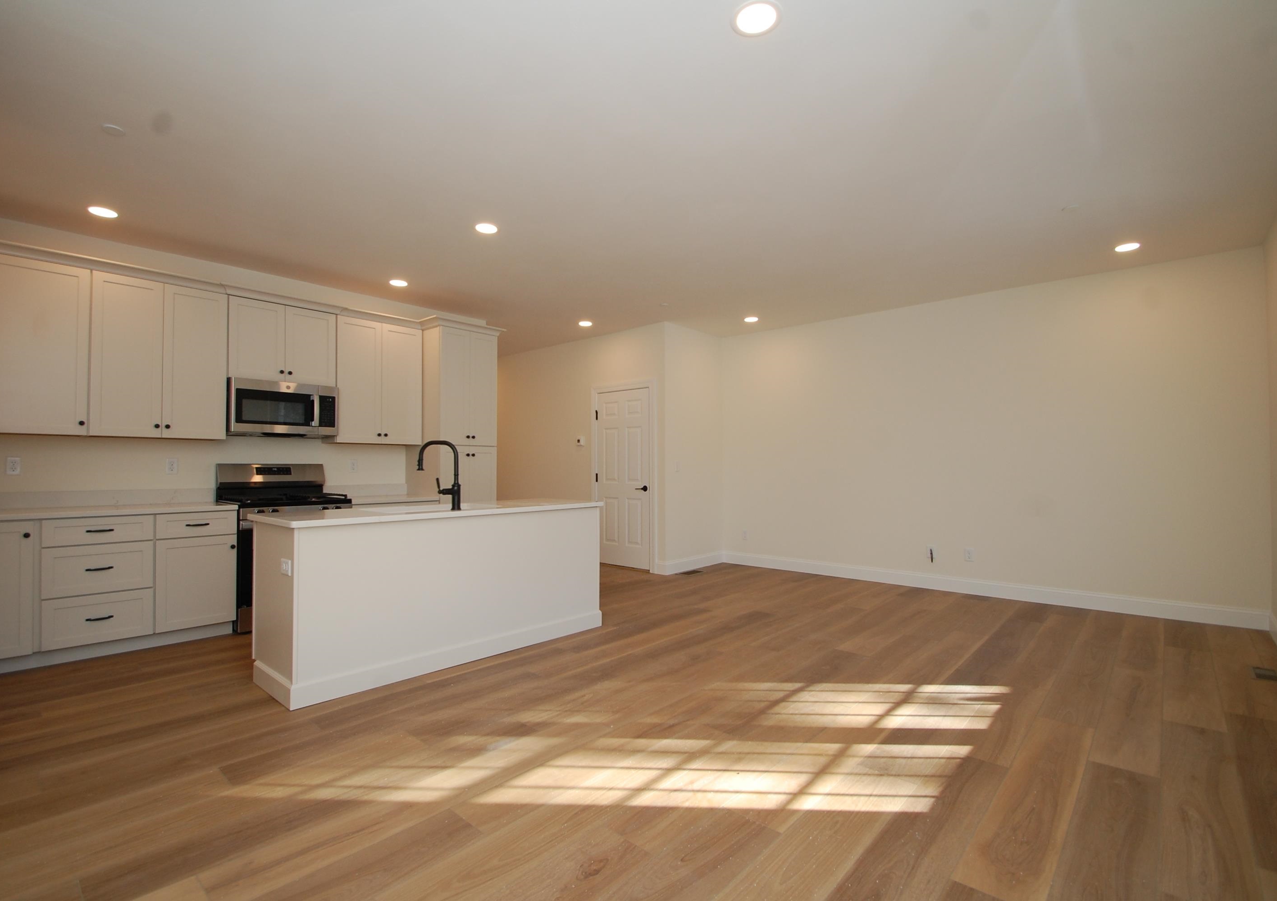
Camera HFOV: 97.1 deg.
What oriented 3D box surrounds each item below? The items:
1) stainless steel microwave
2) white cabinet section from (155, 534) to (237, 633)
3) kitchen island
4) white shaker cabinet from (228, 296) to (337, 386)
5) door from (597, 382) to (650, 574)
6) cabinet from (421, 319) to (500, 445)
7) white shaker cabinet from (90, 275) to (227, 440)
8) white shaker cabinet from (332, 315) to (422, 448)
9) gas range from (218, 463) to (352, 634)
[{"bbox_3d":[-2.902,-0.319,4.569,0.411,0.413,0.752,-1,-2,41],"label":"stainless steel microwave"},{"bbox_3d":[-3.170,0.886,3.977,0.600,0.600,0.440,-2,-2,43],"label":"white cabinet section"},{"bbox_3d":[-1.258,0.833,3.757,0.764,0.915,2.114,-1,-2,41],"label":"kitchen island"},{"bbox_3d":[-2.938,-0.838,4.611,0.319,0.626,0.769,-1,-2,41],"label":"white shaker cabinet"},{"bbox_3d":[-0.171,0.327,6.580,0.817,2.033,0.045,-1,-2,41],"label":"door"},{"bbox_3d":[-1.850,-0.590,5.600,0.641,1.107,0.619,-1,-2,41],"label":"cabinet"},{"bbox_3d":[-3.438,-0.623,4.036,0.319,1.079,0.746,-1,-2,41],"label":"white shaker cabinet"},{"bbox_3d":[-2.430,-0.598,5.183,0.319,1.079,0.774,-1,-2,41],"label":"white shaker cabinet"},{"bbox_3d":[-2.780,0.707,4.439,0.706,1.199,0.752,-1,-2,41],"label":"gas range"}]

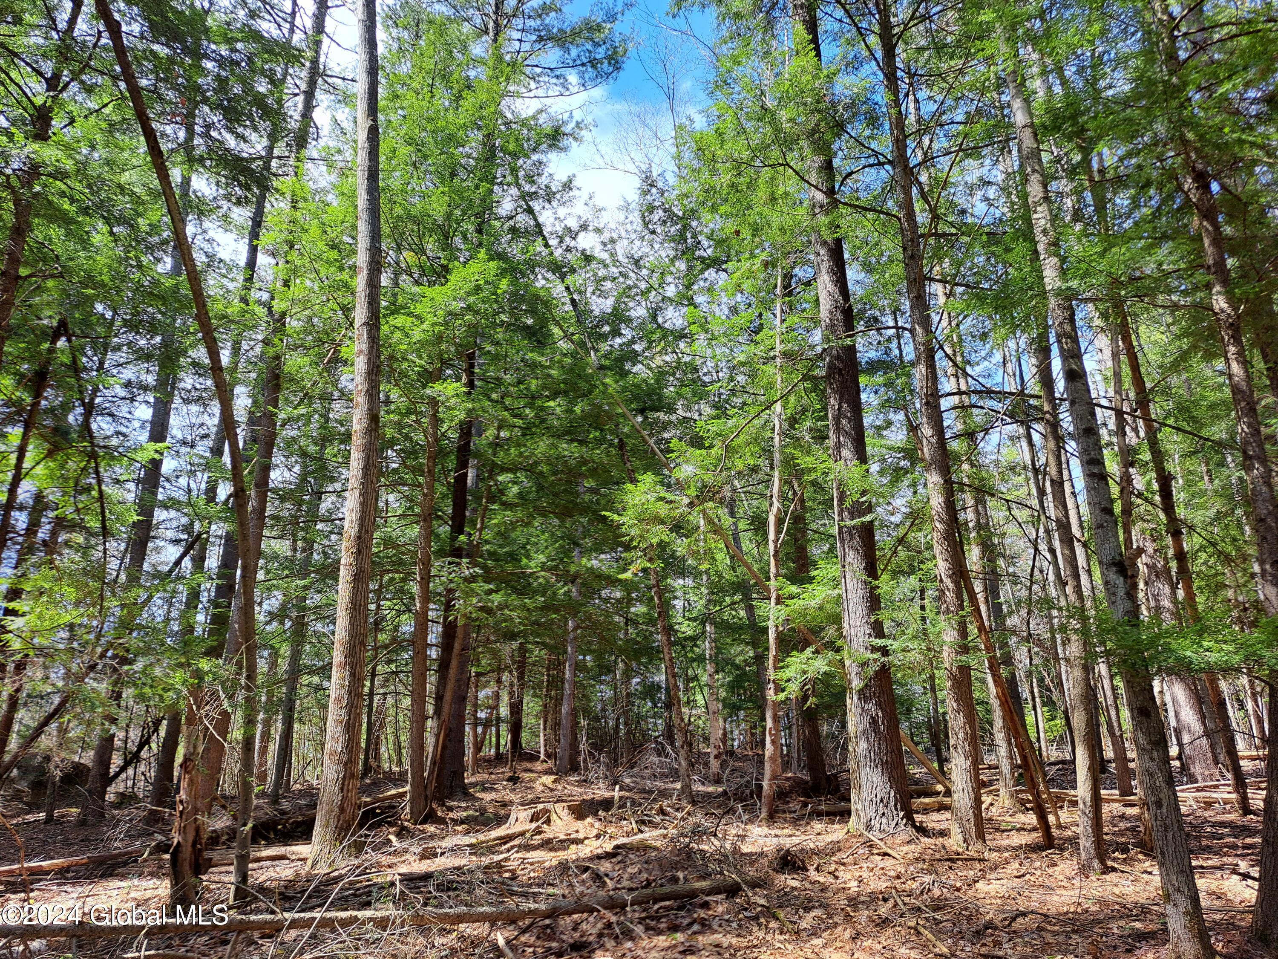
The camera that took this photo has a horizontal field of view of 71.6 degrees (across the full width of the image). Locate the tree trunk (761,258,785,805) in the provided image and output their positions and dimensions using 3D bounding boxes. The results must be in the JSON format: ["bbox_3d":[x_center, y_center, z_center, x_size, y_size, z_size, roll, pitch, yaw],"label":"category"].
[{"bbox_3d":[1.974,0.587,12.881,0.175,8.171,0.175,1,-16,8],"label":"tree trunk"}]

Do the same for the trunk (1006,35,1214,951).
[{"bbox_3d":[3.532,-0.449,6.946,0.265,7.348,0.265,-11,-19,27],"label":"trunk"}]

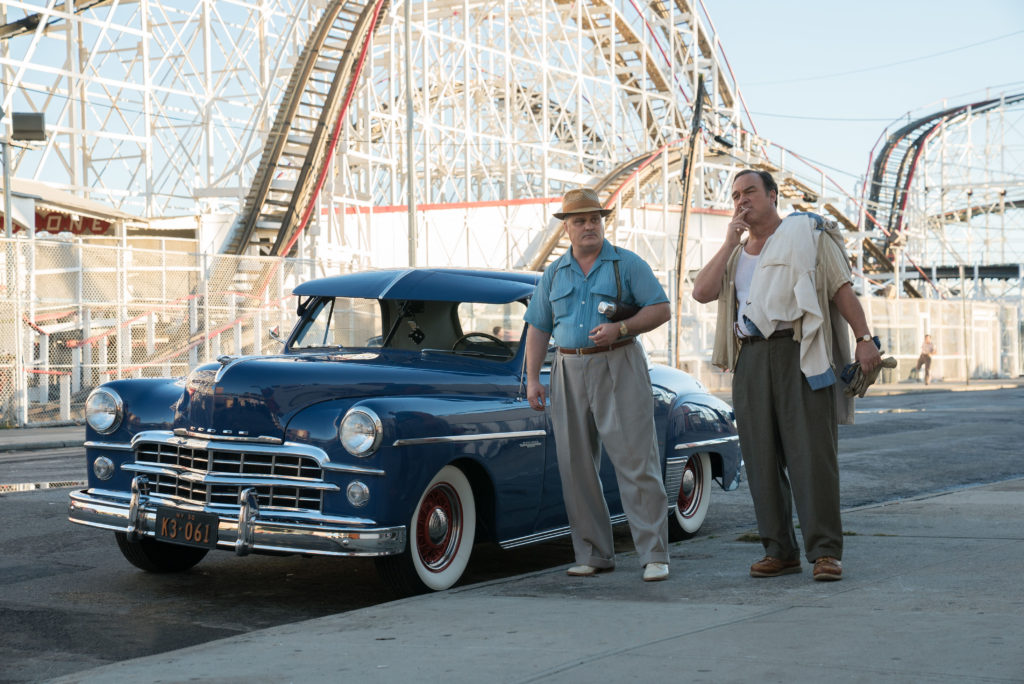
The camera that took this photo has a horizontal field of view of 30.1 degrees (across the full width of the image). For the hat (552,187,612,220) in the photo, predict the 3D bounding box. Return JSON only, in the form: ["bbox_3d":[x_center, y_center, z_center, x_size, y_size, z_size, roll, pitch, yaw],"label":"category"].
[{"bbox_3d":[0.324,-0.635,8.770,0.270,0.140,0.310,-1,0,-18],"label":"hat"}]

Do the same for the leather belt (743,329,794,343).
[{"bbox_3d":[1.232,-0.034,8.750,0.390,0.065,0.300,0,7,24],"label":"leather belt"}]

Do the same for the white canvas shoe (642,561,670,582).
[{"bbox_3d":[0.672,1.028,8.740,0.110,0.110,0.300,0,0,12],"label":"white canvas shoe"}]

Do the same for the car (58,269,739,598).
[{"bbox_3d":[-0.299,0.384,10.675,1.840,1.590,4.850,2,1,29],"label":"car"}]

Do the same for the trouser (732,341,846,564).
[{"bbox_3d":[1.264,0.493,8.750,0.470,1.035,0.370,0,0,24],"label":"trouser"}]

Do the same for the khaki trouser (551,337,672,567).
[{"bbox_3d":[0.450,0.519,8.800,0.490,1.045,0.370,0,0,22],"label":"khaki trouser"}]

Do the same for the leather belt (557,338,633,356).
[{"bbox_3d":[0.395,0.018,8.800,0.390,0.065,0.310,0,7,22],"label":"leather belt"}]

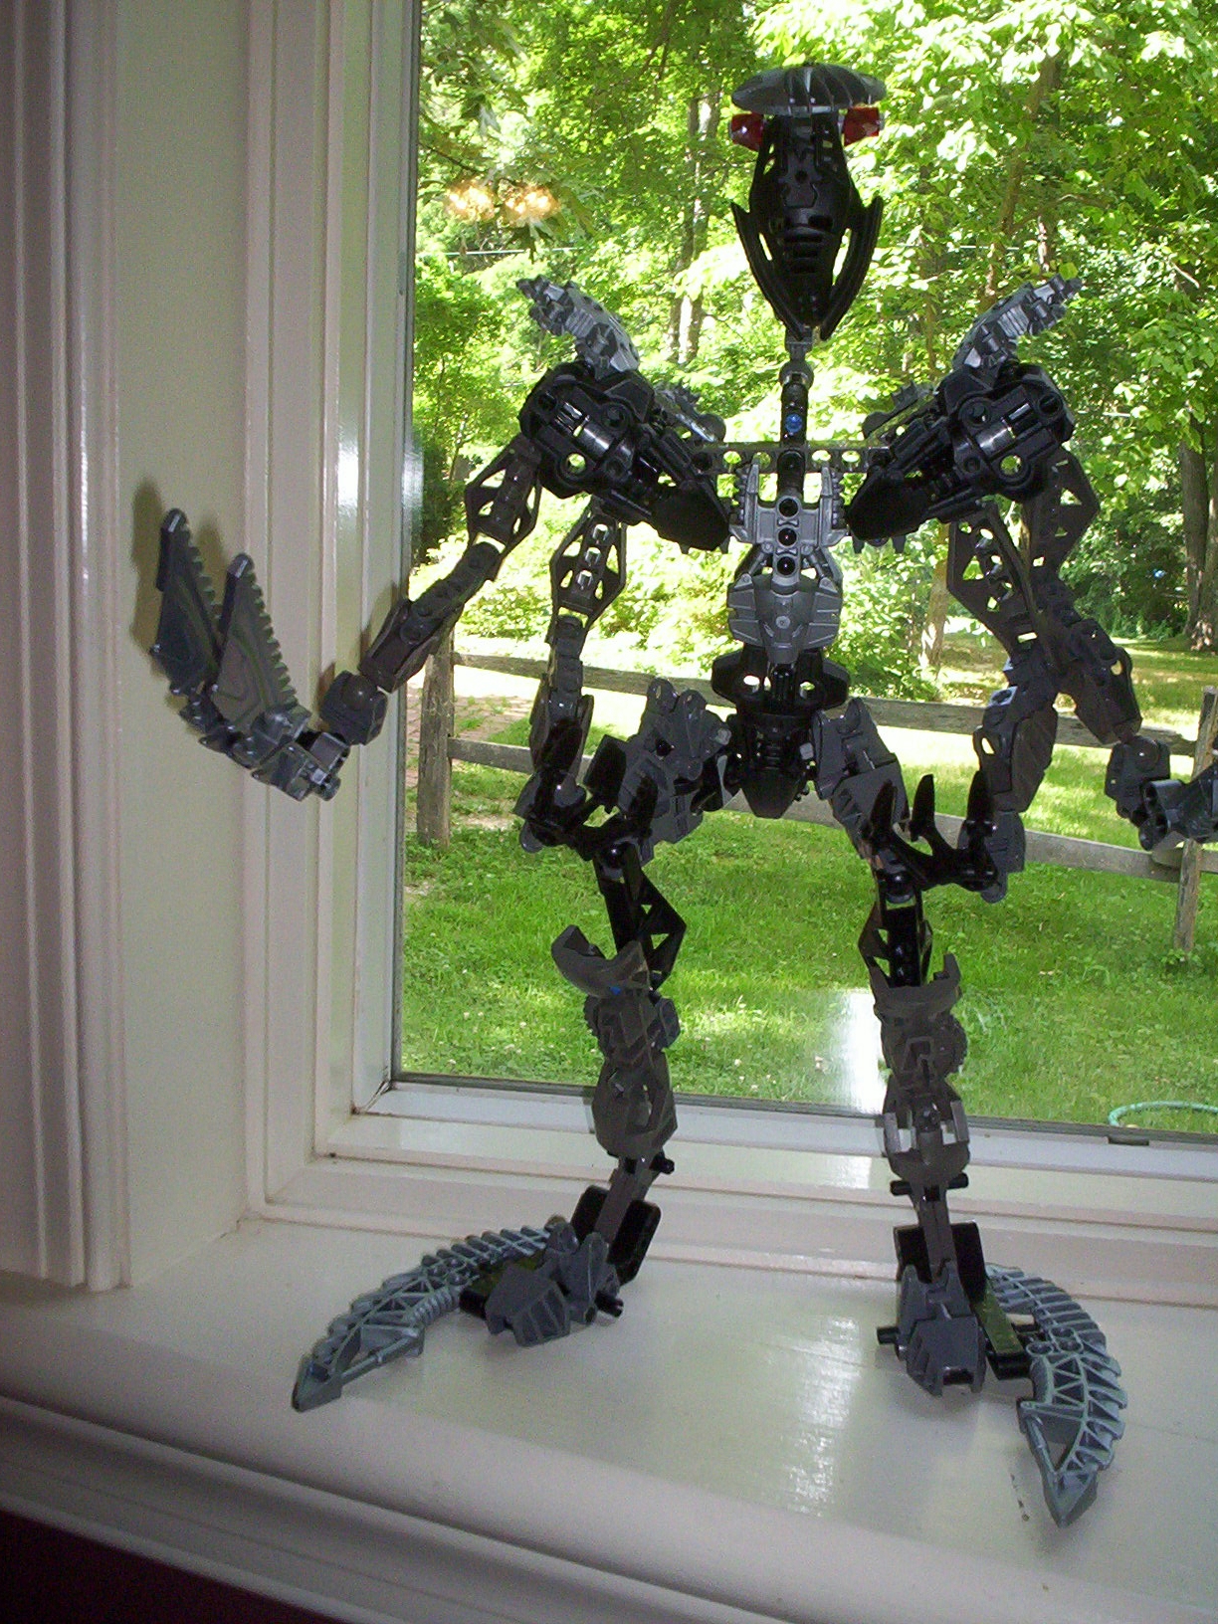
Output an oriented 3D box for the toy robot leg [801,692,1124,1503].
[{"bbox_3d":[0.098,0.075,0.495,0.093,0.200,0.110,2,12,-3],"label":"toy robot leg"}]

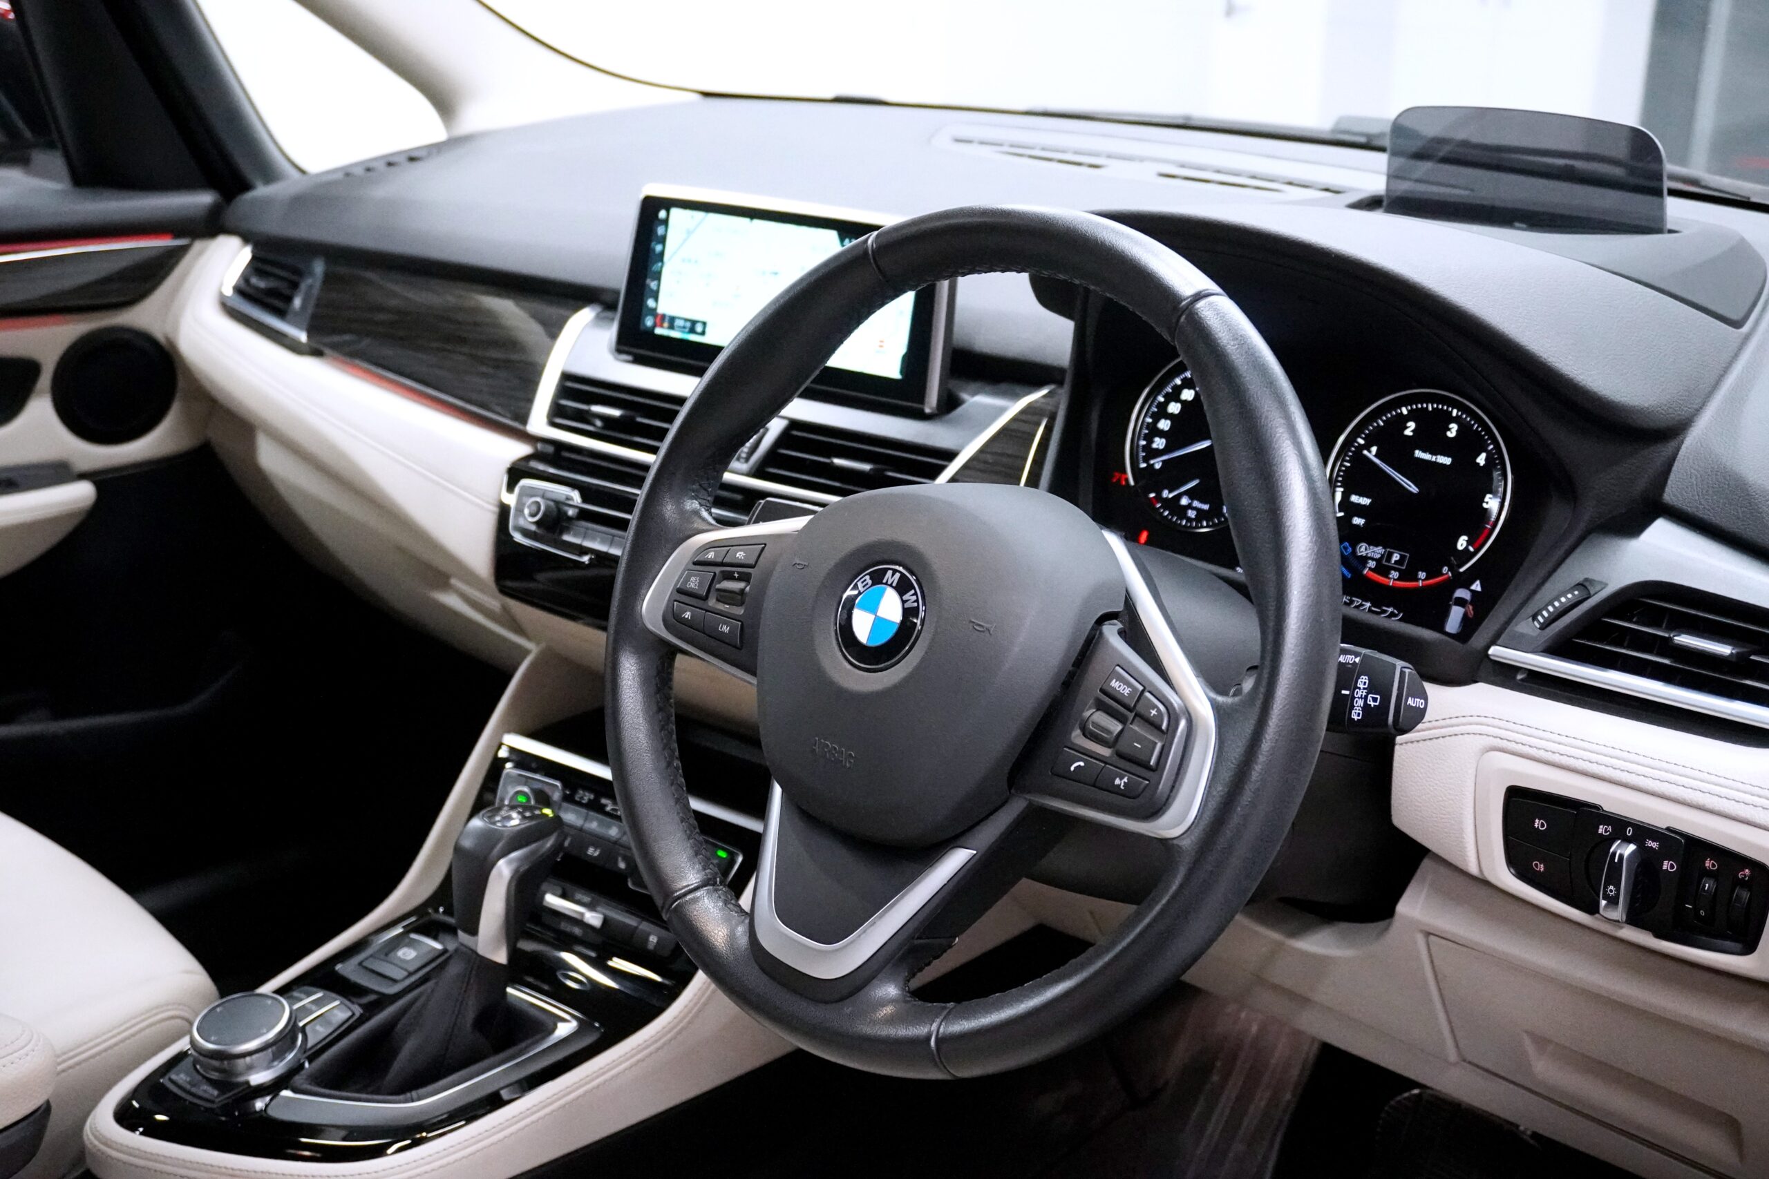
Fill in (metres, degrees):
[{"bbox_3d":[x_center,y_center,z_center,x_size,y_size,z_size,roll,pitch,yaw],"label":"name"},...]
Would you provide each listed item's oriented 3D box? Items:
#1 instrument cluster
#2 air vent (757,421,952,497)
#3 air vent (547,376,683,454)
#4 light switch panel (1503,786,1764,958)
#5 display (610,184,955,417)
[{"bbox_3d":[0.238,-0.068,1.116,0.270,0.140,0.042,16,8,38],"label":"instrument cluster"},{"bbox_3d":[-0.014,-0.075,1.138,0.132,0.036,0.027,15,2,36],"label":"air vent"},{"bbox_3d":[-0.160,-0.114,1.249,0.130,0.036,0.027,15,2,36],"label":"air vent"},{"bbox_3d":[0.357,0.134,0.935,0.120,0.056,0.030,17,28,40],"label":"light switch panel"},{"bbox_3d":[-0.062,-0.176,1.197,0.250,0.110,0.025,15,11,36],"label":"display"}]

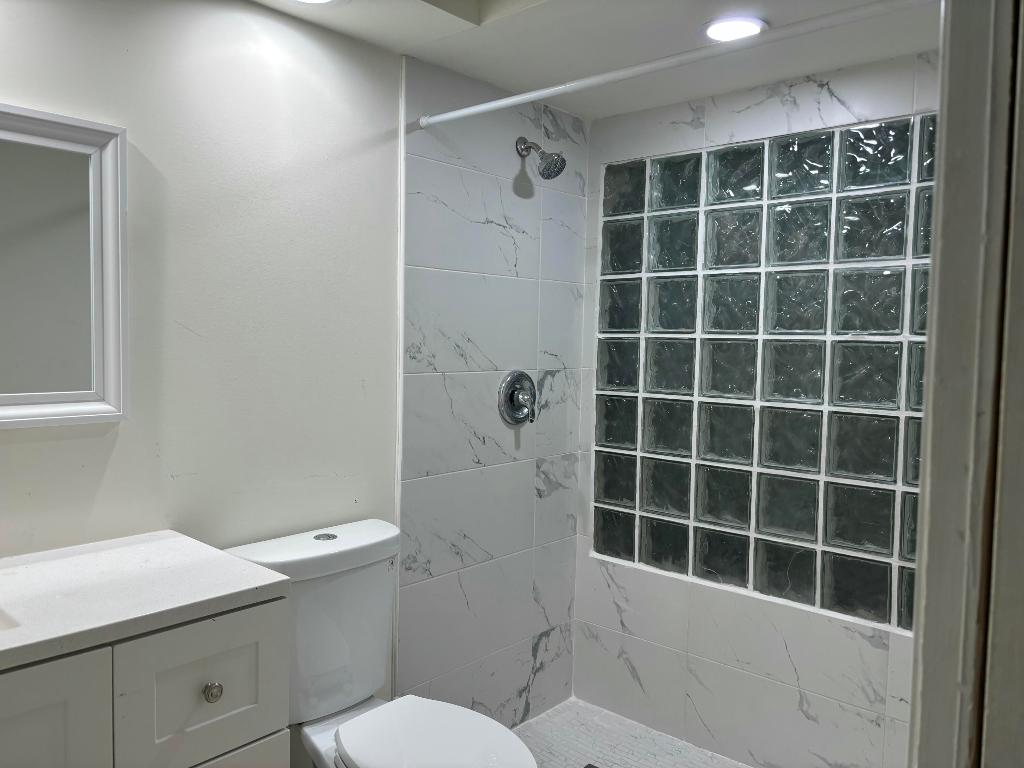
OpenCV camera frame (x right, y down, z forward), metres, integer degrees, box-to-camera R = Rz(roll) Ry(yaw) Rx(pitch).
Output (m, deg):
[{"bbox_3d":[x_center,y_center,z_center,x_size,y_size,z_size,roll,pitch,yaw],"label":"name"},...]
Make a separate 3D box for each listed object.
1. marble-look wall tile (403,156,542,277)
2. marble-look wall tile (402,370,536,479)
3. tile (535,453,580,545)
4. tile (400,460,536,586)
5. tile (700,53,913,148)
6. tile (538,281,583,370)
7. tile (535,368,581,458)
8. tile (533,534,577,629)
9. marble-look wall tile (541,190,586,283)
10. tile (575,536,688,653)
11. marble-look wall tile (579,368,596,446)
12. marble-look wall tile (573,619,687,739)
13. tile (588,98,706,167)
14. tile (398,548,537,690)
[{"bbox_3d":[-0.105,-0.491,2.357,0.012,0.306,0.602,4,4,41],"label":"marble-look wall tile"},{"bbox_3d":[-0.117,0.116,2.390,0.010,0.304,0.593,4,4,42],"label":"marble-look wall tile"},{"bbox_3d":[0.158,0.408,2.721,0.010,0.304,0.245,4,4,42],"label":"tile"},{"bbox_3d":[-0.122,0.421,2.408,0.010,0.304,0.593,4,4,42],"label":"tile"},{"bbox_3d":[0.841,-0.815,2.232,0.605,0.155,0.010,4,4,42],"label":"tile"},{"bbox_3d":[0.171,-0.203,2.694,0.012,0.305,0.249,4,4,41],"label":"tile"},{"bbox_3d":[0.165,0.100,2.711,0.012,0.301,0.249,4,4,41],"label":"tile"},{"bbox_3d":[0.152,0.715,2.746,0.012,0.313,0.249,4,4,41],"label":"tile"},{"bbox_3d":[0.177,-0.508,2.677,0.012,0.306,0.249,4,4,41],"label":"marble-look wall tile"},{"bbox_3d":[0.414,0.721,2.679,0.460,0.304,0.010,4,4,42],"label":"tile"},{"bbox_3d":[0.280,0.095,2.784,0.065,0.299,0.012,4,4,41],"label":"marble-look wall tile"},{"bbox_3d":[0.408,1.023,2.696,0.460,0.299,0.010,4,4,42],"label":"marble-look wall tile"},{"bbox_3d":[0.446,-0.842,2.600,0.459,0.167,0.012,4,4,41],"label":"tile"},{"bbox_3d":[-0.130,0.726,2.426,0.012,0.308,0.602,4,4,41],"label":"tile"}]

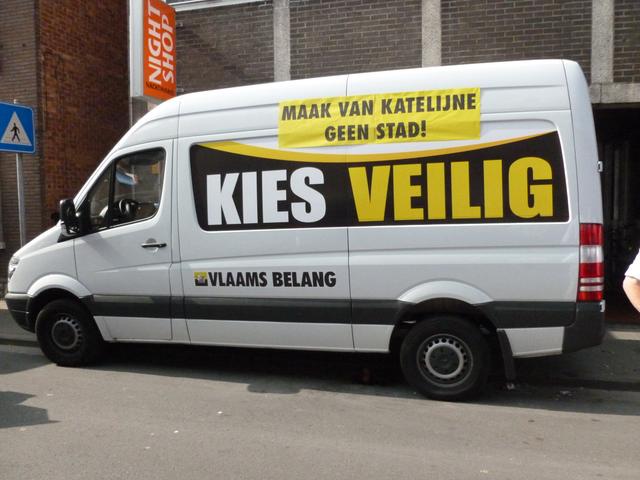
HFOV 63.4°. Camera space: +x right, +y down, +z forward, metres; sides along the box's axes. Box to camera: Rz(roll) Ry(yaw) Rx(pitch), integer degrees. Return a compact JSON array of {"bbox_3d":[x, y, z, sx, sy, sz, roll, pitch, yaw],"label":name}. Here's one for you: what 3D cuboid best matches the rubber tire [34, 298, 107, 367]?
[{"bbox_3d":[-2.495,0.922,5.238,0.690,0.690,0.225,0,3,16],"label":"rubber tire"}]

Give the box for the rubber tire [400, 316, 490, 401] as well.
[{"bbox_3d":[1.033,0.953,4.244,0.690,0.690,0.225,0,3,16],"label":"rubber tire"}]

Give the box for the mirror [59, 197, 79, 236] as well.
[{"bbox_3d":[-2.380,-0.223,4.910,0.130,0.350,0.200,0,3,16],"label":"mirror"}]

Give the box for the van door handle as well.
[{"bbox_3d":[-1.543,0.051,4.811,0.245,0.050,0.050,0,3,16],"label":"van door handle"}]

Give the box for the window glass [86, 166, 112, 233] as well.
[{"bbox_3d":[-2.145,-0.418,5.037,0.275,0.640,0.030,0,-5,16],"label":"window glass"}]

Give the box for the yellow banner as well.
[{"bbox_3d":[0.454,-0.991,4.287,1.660,0.400,0.030,0,-3,16],"label":"yellow banner"}]

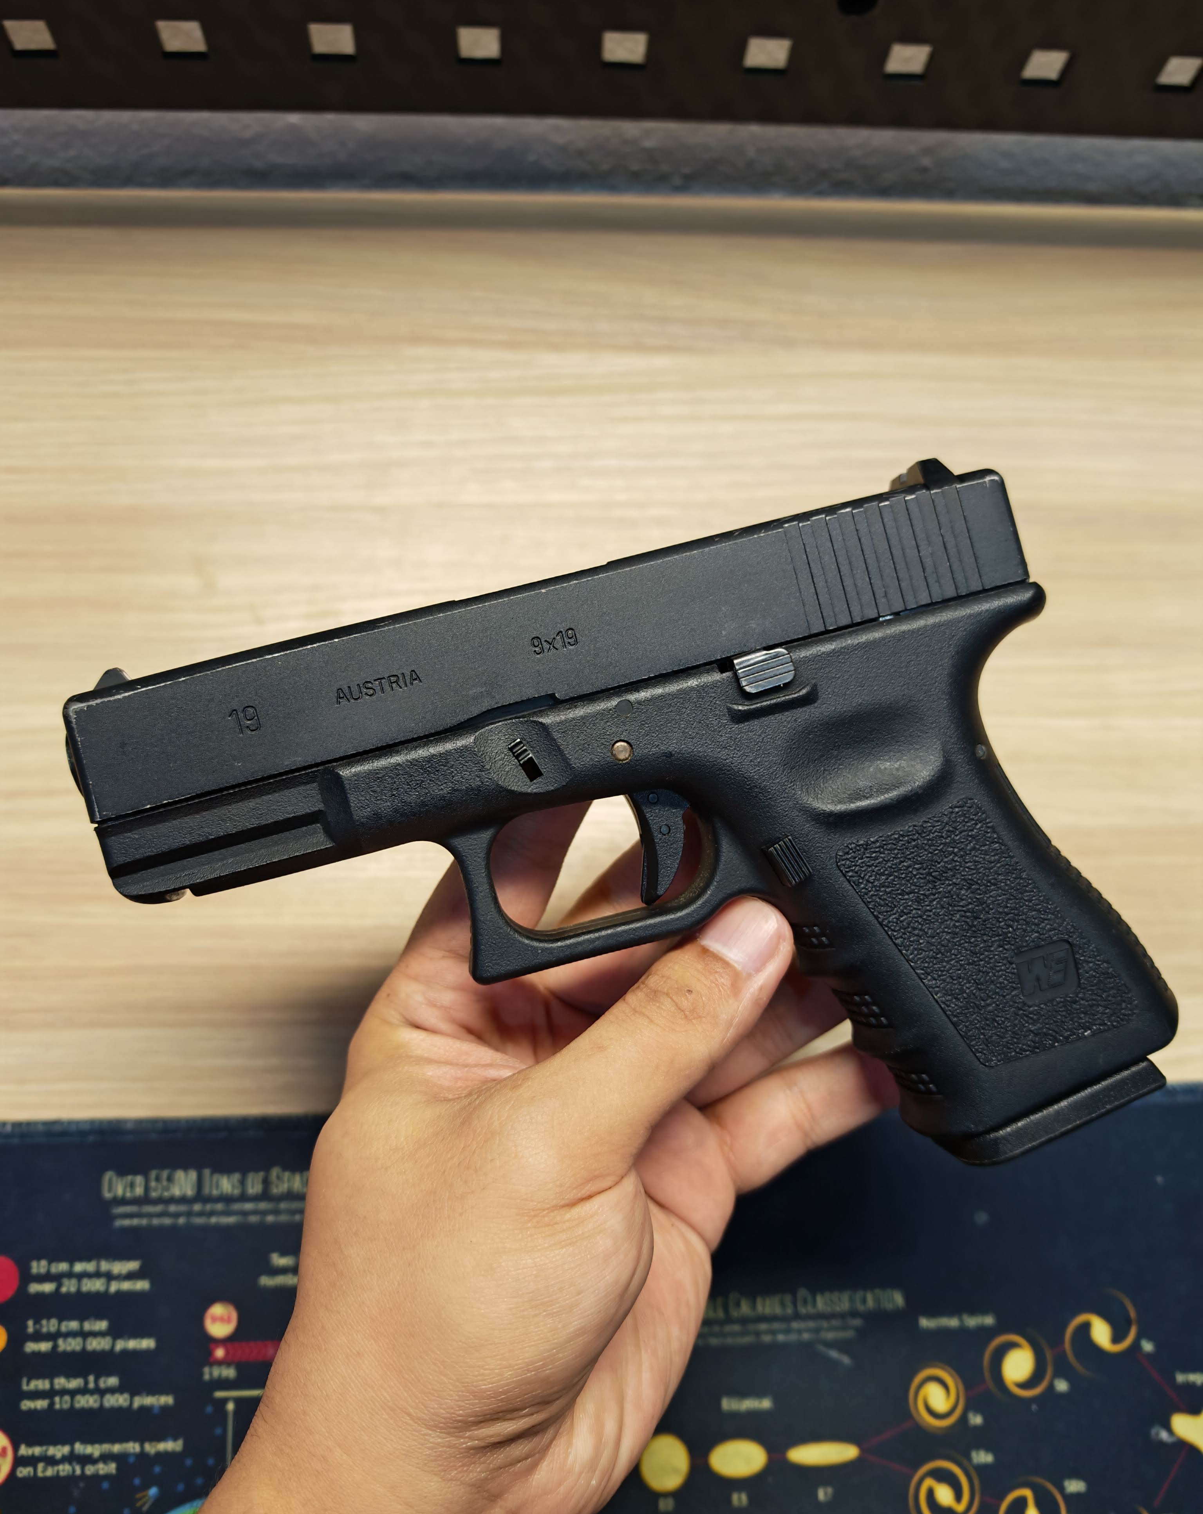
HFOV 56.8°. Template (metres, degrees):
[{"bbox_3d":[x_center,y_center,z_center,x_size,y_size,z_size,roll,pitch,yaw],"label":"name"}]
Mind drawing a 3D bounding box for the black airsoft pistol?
[{"bbox_3d":[0.008,0.025,0.211,0.186,0.031,0.131,-15,90,-5],"label":"black airsoft pistol"}]

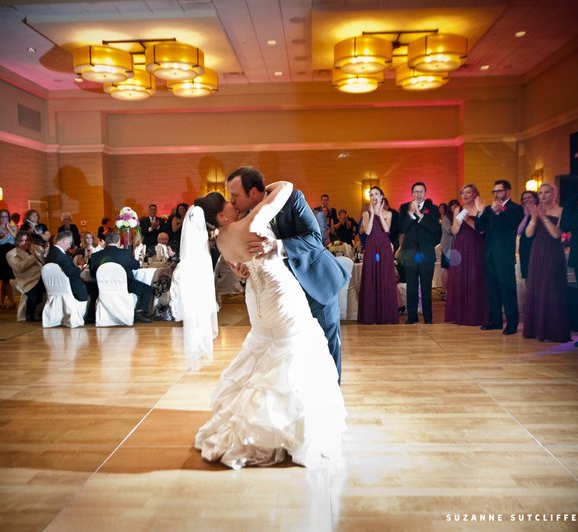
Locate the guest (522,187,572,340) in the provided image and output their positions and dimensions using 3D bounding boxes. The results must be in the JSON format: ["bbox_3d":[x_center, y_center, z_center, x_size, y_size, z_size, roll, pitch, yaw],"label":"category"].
[{"bbox_3d":[2.793,-0.044,5.728,0.460,1.680,0.500,-5,6,-44],"label":"guest"}]

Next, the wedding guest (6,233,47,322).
[{"bbox_3d":[-3.729,0.135,7.600,0.700,1.280,0.520,0,5,17],"label":"wedding guest"}]

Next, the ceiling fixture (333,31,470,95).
[{"bbox_3d":[2.120,-4.050,10.622,2.560,0.749,2.560,-1,4,3],"label":"ceiling fixture"}]

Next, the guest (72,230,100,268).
[{"bbox_3d":[-3.302,0.060,8.837,0.500,1.240,0.650,-2,5,-18],"label":"guest"}]

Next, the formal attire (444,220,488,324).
[{"bbox_3d":[2.259,0.046,6.811,0.520,1.360,0.480,2,5,35],"label":"formal attire"}]

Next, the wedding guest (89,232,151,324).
[{"bbox_3d":[-2.296,0.131,7.350,0.620,1.270,0.800,3,6,39],"label":"wedding guest"}]

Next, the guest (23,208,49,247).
[{"bbox_3d":[-4.397,-0.157,9.335,0.500,1.640,0.420,-3,5,-25],"label":"guest"}]

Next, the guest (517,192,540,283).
[{"bbox_3d":[3.091,-0.129,6.850,0.480,1.680,0.400,3,6,45],"label":"guest"}]

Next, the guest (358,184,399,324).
[{"bbox_3d":[1.136,-0.127,6.840,0.520,1.730,0.450,0,5,17],"label":"guest"}]

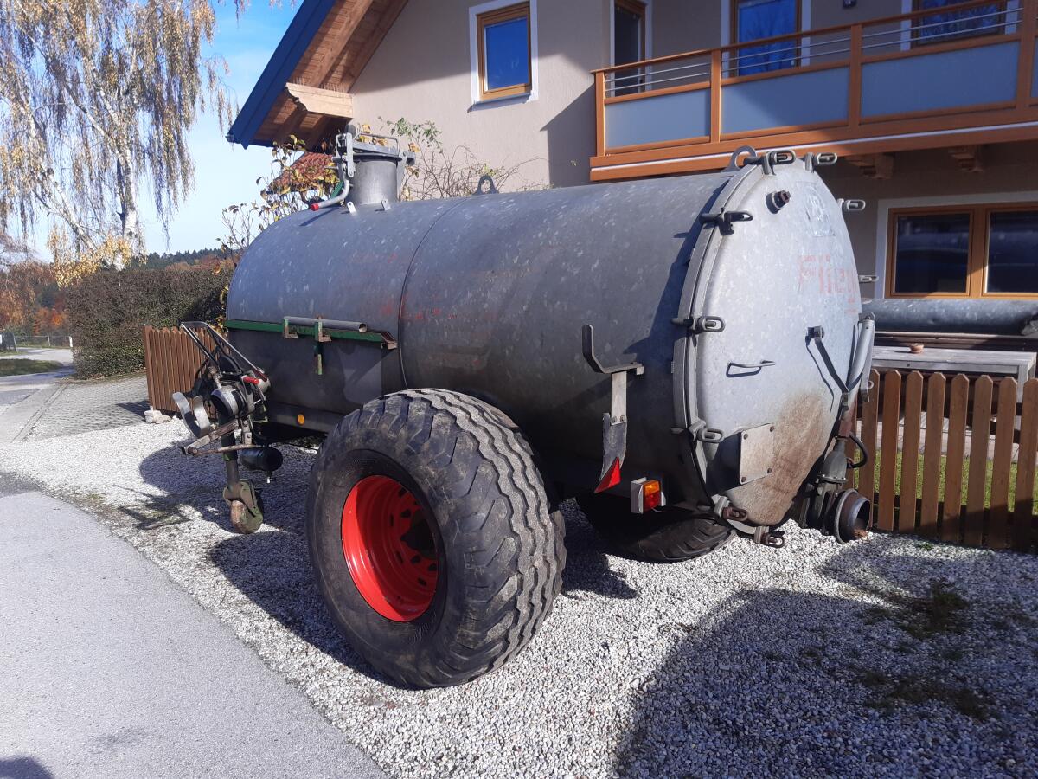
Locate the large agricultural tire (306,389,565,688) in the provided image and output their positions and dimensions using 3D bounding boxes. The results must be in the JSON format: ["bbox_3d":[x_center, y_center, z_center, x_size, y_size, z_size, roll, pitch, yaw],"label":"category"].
[{"bbox_3d":[-0.383,0.611,3.274,1.211,1.211,0.547,6,12,43],"label":"large agricultural tire"}]

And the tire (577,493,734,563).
[{"bbox_3d":[0.800,0.393,4.525,1.211,1.211,0.547,6,12,43],"label":"tire"}]

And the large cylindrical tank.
[{"bbox_3d":[-0.098,-0.319,4.047,3.476,1.437,1.437,8,13,42],"label":"large cylindrical tank"}]

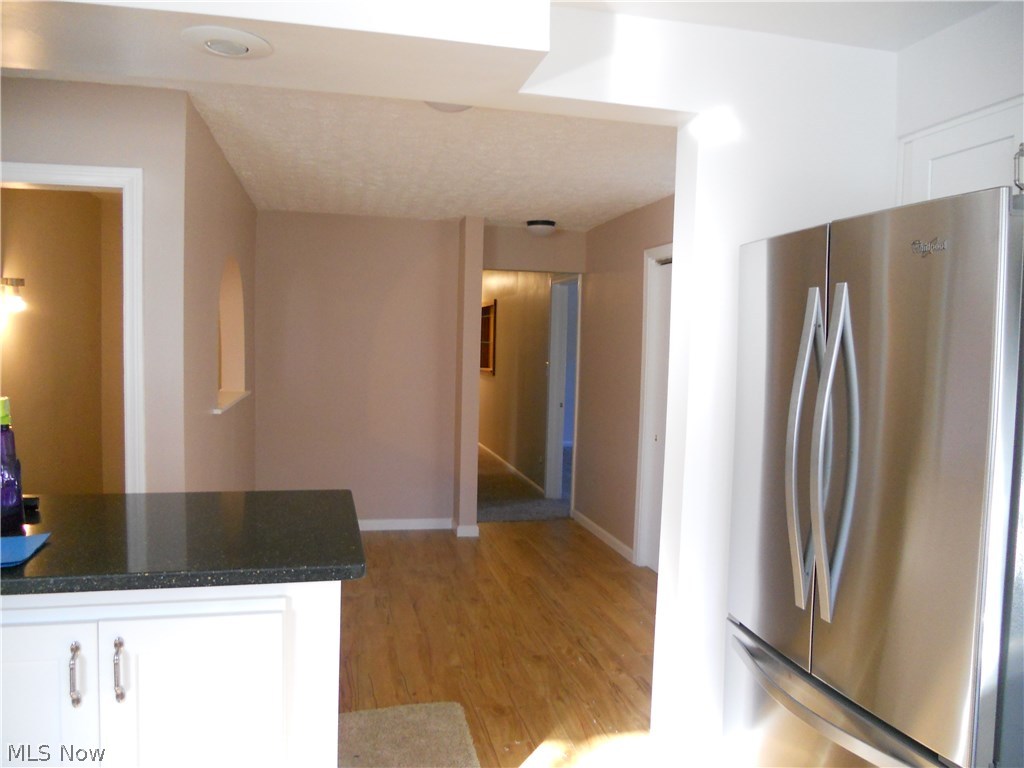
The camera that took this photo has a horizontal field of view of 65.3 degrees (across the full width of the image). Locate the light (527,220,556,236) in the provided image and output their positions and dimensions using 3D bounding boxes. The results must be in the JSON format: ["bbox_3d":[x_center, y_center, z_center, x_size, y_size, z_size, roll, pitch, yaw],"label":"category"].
[{"bbox_3d":[0.234,-1.214,6.280,0.228,0.108,0.228,1,3,0],"label":"light"}]

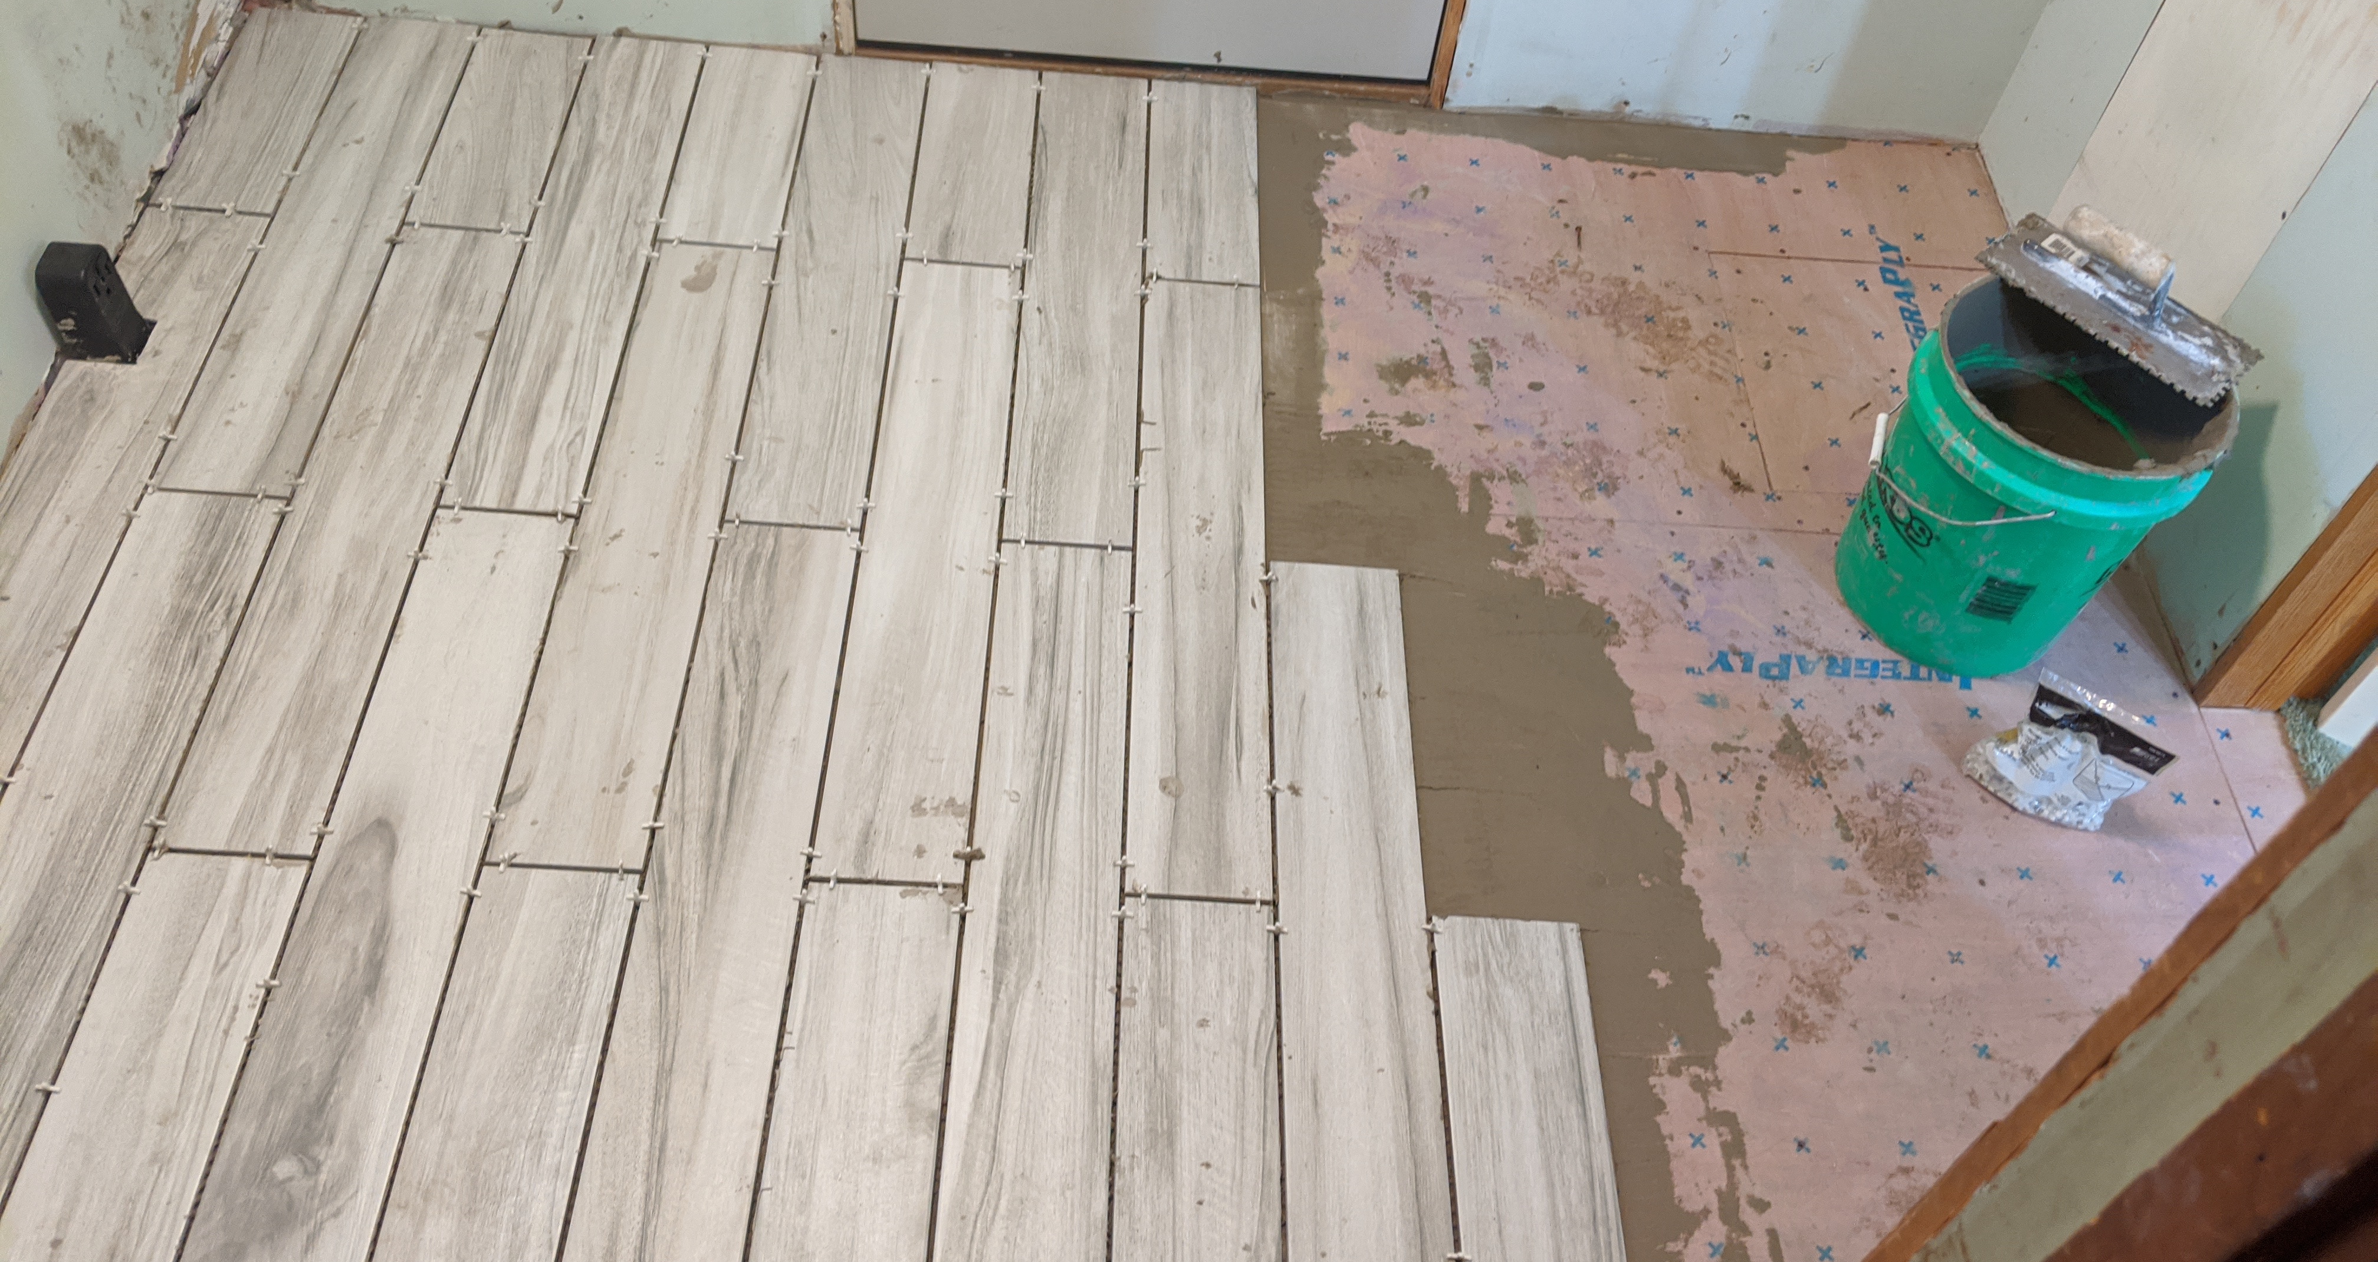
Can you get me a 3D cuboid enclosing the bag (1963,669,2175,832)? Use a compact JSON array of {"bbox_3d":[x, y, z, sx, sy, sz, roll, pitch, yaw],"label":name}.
[{"bbox_3d":[0.961,0.138,2.017,0.168,0.055,0.150,32,80,17],"label":"bag"}]

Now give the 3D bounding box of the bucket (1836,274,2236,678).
[{"bbox_3d":[0.912,-0.157,2.061,0.308,0.370,0.308,3,52,-4],"label":"bucket"}]

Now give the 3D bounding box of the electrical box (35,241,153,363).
[{"bbox_3d":[-1.255,-0.375,2.121,0.067,0.126,0.061,4,52,-4],"label":"electrical box"}]

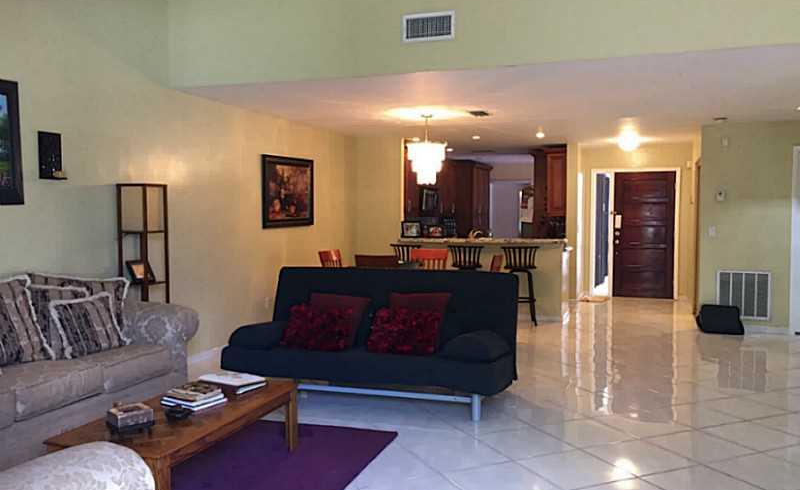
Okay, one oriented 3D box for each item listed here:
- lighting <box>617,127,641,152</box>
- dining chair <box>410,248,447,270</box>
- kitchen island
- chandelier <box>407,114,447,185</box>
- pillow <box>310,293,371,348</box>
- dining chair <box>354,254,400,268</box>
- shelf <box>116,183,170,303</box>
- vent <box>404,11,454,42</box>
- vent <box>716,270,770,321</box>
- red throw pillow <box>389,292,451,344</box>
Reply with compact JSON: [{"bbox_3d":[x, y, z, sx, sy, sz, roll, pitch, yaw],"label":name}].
[{"bbox_3d":[3.113,-1.423,9.129,0.320,0.200,0.320,1,3,18],"label":"lighting"},{"bbox_3d":[0.281,0.535,7.708,0.460,0.950,0.520,1,3,18],"label":"dining chair"},{"bbox_3d":[1.096,0.416,9.005,2.270,1.060,0.650,1,3,18],"label":"kitchen island"},{"bbox_3d":[0.294,-1.025,7.175,0.440,0.763,0.440,0,3,0],"label":"chandelier"},{"bbox_3d":[-0.507,0.567,5.102,0.460,0.450,0.150,1,-32,18],"label":"pillow"},{"bbox_3d":[-0.208,0.571,6.985,0.470,0.950,0.520,1,3,23],"label":"dining chair"},{"bbox_3d":[-1.940,0.346,5.087,0.260,1.590,0.260,1,3,18],"label":"shelf"},{"bbox_3d":[0.210,-1.619,4.971,0.410,0.205,0.030,1,3,18],"label":"vent"},{"bbox_3d":[4.097,0.598,7.994,0.570,0.560,0.030,1,3,18],"label":"vent"},{"bbox_3d":[0.120,0.543,4.927,0.460,0.450,0.150,1,-30,18],"label":"red throw pillow"}]

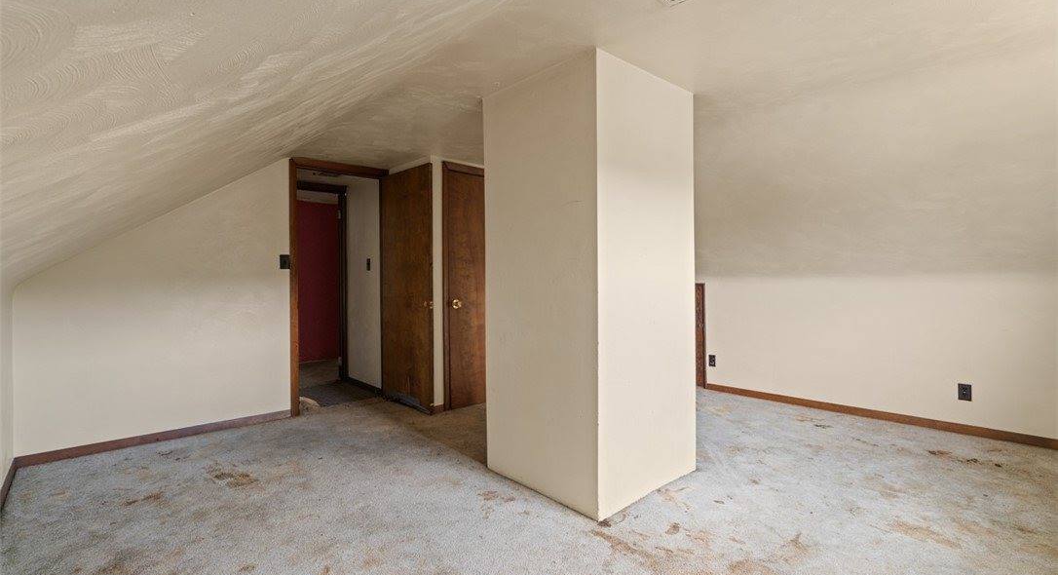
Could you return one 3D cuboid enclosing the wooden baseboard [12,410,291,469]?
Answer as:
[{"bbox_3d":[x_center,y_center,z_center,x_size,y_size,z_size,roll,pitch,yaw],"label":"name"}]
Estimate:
[{"bbox_3d":[-2.470,1.020,3.274,1.506,0.072,0.014,-1,1,-43],"label":"wooden baseboard"}]

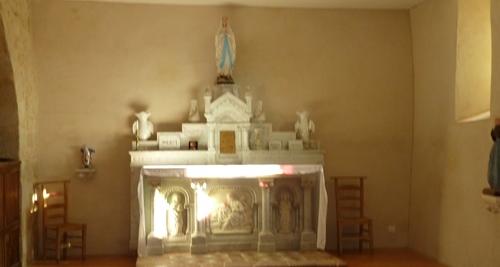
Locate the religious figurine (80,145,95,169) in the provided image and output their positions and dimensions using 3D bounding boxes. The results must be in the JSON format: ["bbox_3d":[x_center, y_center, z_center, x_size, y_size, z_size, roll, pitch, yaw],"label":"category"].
[{"bbox_3d":[-1.966,0.285,8.401,0.175,0.285,0.110,0,0,-7],"label":"religious figurine"}]

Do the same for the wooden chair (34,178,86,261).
[{"bbox_3d":[-2.270,1.045,8.312,0.450,0.920,0.440,0,0,-43],"label":"wooden chair"}]

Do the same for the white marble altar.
[{"bbox_3d":[-0.240,0.400,8.387,2.380,2.010,0.660,0,0,-7],"label":"white marble altar"}]

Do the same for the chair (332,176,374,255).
[{"bbox_3d":[1.309,1.039,8.786,0.450,0.930,0.440,0,0,-6],"label":"chair"}]

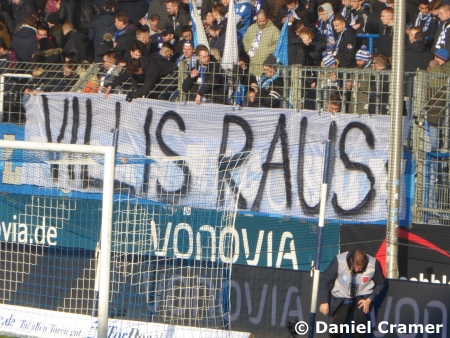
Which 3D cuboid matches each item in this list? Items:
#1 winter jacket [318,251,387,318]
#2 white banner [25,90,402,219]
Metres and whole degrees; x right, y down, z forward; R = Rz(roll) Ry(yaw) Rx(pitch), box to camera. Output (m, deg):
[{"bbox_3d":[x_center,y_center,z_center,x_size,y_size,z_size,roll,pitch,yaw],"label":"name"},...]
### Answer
[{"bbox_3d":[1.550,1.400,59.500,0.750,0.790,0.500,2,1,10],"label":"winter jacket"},{"bbox_3d":[-0.280,-0.200,69.200,0.150,1.530,10.100,1,2,-33],"label":"white banner"}]

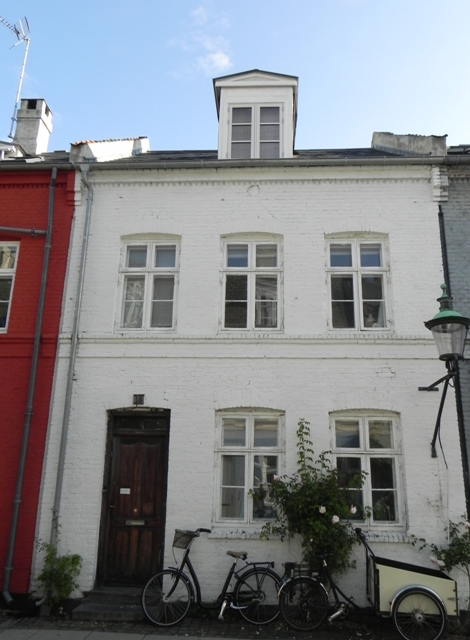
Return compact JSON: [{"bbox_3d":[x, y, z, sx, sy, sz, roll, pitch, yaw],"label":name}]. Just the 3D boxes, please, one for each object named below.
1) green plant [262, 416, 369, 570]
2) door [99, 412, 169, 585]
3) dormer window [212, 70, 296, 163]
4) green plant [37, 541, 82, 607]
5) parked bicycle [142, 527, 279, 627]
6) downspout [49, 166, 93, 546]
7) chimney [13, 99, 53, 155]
[{"bbox_3d":[1.031,2.477,6.958,1.350,2.380,0.800,0,-16,3],"label":"green plant"},{"bbox_3d":[-1.416,2.491,7.629,0.930,2.330,0.120,0,-16,3],"label":"door"},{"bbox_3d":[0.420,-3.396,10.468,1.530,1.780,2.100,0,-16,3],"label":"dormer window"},{"bbox_3d":[-2.335,3.398,7.052,0.600,0.900,0.500,0,-16,3],"label":"green plant"},{"bbox_3d":[-0.251,3.290,6.878,1.840,1.130,0.580,3,-16,-7],"label":"parked bicycle"},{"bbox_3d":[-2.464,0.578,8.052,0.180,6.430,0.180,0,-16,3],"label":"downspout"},{"bbox_3d":[-4.983,-4.586,13.219,0.610,1.540,0.610,0,-16,3],"label":"chimney"}]

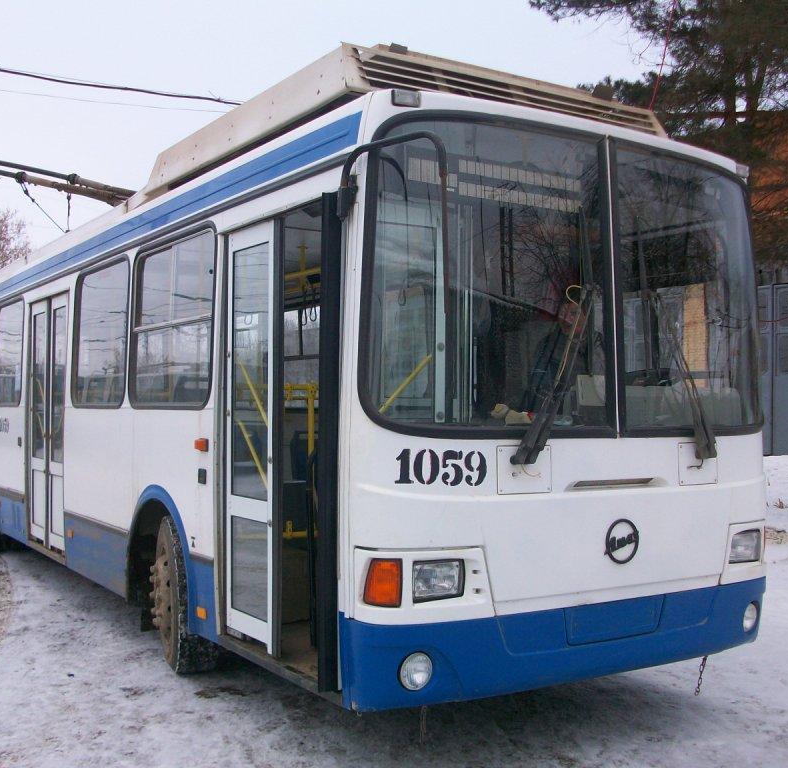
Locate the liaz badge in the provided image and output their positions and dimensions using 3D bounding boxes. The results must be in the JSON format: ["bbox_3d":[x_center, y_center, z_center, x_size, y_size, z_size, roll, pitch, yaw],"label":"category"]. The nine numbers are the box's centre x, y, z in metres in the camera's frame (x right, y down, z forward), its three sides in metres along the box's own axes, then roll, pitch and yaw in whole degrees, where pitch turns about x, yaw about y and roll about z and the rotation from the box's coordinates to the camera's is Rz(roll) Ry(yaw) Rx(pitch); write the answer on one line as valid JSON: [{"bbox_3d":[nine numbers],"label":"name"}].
[{"bbox_3d":[1.033,0.712,4.548,0.215,0.208,0.020,2,-2,-33],"label":"liaz badge"}]

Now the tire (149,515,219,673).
[{"bbox_3d":[-1.262,1.260,6.128,0.290,0.940,0.940,1,-2,-20],"label":"tire"}]

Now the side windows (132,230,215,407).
[{"bbox_3d":[-1.340,-0.361,6.056,0.055,1.030,1.400,3,-3,-33],"label":"side windows"}]

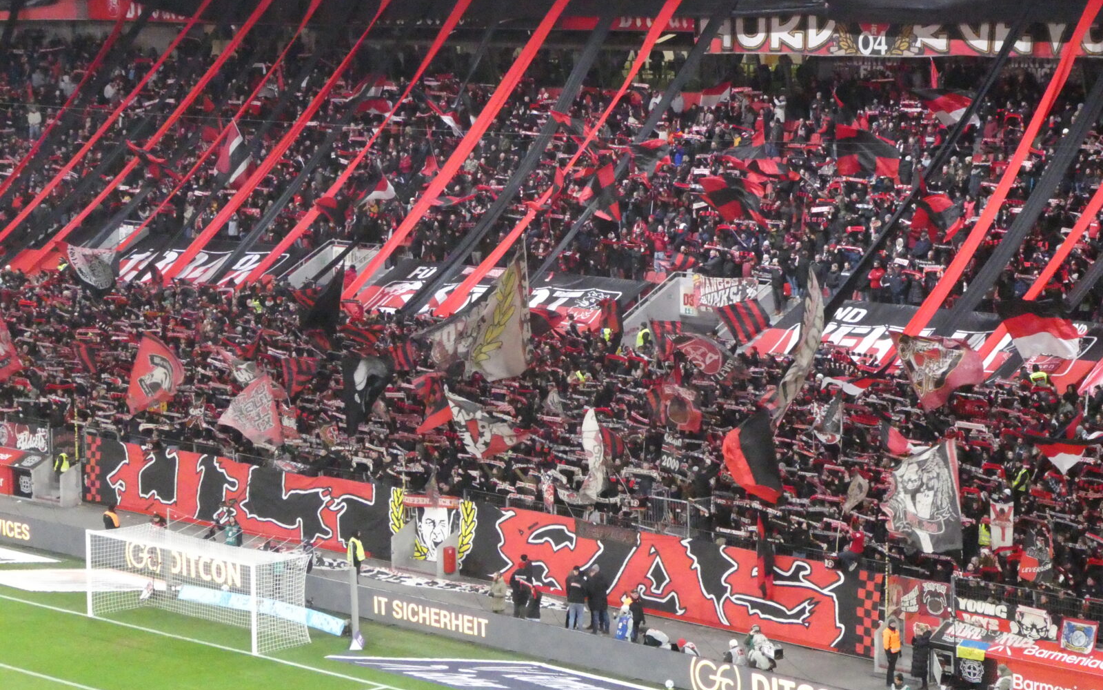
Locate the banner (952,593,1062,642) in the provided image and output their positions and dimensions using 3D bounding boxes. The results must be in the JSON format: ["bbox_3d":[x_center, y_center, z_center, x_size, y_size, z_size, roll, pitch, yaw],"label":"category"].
[{"bbox_3d":[11.741,7.082,74.117,3.300,0.740,0.060,6,9,44],"label":"banner"}]

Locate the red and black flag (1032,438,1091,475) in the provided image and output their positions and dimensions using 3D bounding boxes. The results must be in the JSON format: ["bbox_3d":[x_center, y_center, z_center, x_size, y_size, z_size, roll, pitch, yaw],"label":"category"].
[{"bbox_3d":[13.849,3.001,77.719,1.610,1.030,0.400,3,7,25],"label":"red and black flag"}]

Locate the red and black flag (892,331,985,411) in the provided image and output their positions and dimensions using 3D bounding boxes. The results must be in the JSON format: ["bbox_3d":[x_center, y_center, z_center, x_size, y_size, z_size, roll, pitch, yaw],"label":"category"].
[{"bbox_3d":[10.888,0.765,80.877,2.600,2.220,0.550,2,7,16],"label":"red and black flag"}]

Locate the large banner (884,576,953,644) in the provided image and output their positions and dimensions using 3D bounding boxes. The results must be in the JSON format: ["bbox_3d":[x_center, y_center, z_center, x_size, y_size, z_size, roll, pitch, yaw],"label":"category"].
[{"bbox_3d":[9.769,7.036,76.221,2.120,1.650,0.120,6,9,44],"label":"large banner"}]

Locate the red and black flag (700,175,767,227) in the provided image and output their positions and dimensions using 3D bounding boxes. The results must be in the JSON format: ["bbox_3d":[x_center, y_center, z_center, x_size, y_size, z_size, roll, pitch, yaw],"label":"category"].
[{"bbox_3d":[6.277,-4.968,99.000,2.290,1.810,0.400,2,7,14],"label":"red and black flag"}]

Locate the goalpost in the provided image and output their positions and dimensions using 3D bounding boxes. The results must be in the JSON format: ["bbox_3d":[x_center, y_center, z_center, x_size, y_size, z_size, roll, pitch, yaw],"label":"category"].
[{"bbox_3d":[-10.080,6.843,81.516,7.560,2.560,2.150,6,9,44],"label":"goalpost"}]

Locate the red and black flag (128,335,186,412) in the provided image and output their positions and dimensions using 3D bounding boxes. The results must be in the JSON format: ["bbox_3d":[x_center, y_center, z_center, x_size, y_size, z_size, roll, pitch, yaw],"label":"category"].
[{"bbox_3d":[-14.004,1.037,101.534,2.040,2.840,0.600,0,7,6],"label":"red and black flag"}]

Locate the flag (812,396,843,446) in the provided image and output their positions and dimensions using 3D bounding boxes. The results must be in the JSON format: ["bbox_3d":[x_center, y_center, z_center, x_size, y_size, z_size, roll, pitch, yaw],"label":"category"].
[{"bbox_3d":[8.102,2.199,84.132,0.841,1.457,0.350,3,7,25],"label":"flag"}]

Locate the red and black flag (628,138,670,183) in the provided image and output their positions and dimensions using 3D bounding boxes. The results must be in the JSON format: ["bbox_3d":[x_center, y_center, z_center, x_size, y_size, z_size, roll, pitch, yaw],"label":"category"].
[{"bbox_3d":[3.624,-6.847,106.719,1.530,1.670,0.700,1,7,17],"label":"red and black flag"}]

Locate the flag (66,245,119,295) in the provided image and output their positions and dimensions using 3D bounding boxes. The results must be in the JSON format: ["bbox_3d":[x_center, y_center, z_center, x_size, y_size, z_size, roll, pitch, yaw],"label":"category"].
[{"bbox_3d":[-17.758,-2.915,110.875,2.000,1.900,0.500,0,6,3],"label":"flag"}]

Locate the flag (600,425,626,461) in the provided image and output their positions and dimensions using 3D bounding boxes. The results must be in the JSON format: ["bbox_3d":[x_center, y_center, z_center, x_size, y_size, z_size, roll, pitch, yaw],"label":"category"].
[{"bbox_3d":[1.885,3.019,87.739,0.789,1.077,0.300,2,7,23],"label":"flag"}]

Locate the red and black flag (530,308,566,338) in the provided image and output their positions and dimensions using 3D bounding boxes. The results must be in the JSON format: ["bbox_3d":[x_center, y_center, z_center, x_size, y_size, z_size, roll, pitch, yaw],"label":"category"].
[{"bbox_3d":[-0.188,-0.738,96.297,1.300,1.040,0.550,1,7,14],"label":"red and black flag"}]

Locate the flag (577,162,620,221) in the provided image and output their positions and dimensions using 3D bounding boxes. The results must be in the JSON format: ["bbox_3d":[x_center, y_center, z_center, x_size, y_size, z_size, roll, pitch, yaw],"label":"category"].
[{"bbox_3d":[1.679,-5.467,102.500,1.540,2.090,0.400,2,7,14],"label":"flag"}]

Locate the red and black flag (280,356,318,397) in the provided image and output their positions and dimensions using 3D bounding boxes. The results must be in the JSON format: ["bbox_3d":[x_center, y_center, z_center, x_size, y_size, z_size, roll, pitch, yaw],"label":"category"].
[{"bbox_3d":[-8.672,1.080,98.500,1.330,1.420,0.400,2,7,14],"label":"red and black flag"}]

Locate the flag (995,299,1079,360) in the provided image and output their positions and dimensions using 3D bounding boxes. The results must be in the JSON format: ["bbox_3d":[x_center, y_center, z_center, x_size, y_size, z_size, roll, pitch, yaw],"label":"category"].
[{"bbox_3d":[13.711,-0.413,80.900,2.400,1.780,0.500,2,7,17],"label":"flag"}]

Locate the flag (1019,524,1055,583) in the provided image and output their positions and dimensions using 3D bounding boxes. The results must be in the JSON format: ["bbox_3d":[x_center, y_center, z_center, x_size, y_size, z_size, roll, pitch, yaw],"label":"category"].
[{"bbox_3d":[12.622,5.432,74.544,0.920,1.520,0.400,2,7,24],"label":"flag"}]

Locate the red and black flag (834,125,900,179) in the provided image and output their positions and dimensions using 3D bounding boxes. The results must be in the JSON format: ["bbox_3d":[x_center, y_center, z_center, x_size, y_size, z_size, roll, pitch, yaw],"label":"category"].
[{"bbox_3d":[10.958,-6.697,99.500,2.270,1.880,0.400,2,7,14],"label":"red and black flag"}]

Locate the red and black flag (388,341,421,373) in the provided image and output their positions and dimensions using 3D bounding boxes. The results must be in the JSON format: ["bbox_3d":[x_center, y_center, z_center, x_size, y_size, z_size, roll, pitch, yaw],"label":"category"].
[{"bbox_3d":[-4.916,0.389,95.956,1.000,1.080,0.300,0,7,7],"label":"red and black flag"}]

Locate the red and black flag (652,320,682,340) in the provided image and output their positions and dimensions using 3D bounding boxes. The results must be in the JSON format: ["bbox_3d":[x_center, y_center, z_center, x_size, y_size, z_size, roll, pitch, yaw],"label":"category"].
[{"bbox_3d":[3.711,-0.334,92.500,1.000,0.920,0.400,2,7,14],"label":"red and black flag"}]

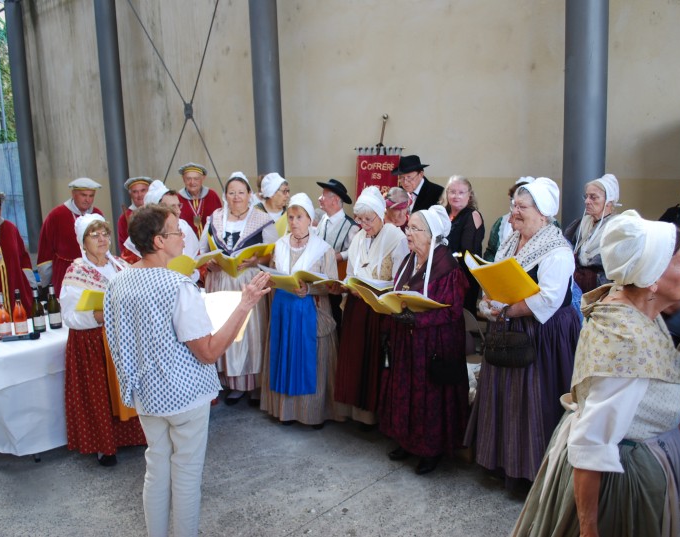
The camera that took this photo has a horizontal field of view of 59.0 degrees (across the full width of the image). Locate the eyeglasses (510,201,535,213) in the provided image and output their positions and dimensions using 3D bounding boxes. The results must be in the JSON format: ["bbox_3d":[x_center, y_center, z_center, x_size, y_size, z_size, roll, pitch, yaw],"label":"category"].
[{"bbox_3d":[0.932,-0.309,3.020,0.130,0.045,0.135,-4,9,-15],"label":"eyeglasses"}]

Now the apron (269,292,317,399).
[{"bbox_3d":[-0.319,0.506,4.170,0.370,0.770,0.200,1,9,21],"label":"apron"}]

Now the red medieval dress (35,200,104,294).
[{"bbox_3d":[-2.134,0.065,4.850,0.400,1.280,0.580,7,12,43],"label":"red medieval dress"}]

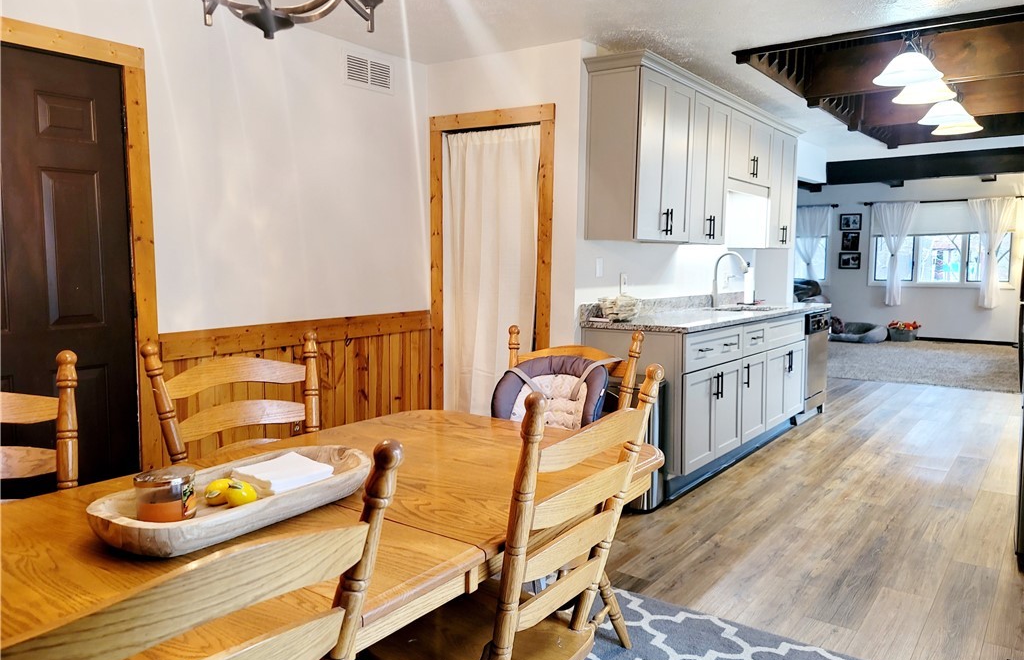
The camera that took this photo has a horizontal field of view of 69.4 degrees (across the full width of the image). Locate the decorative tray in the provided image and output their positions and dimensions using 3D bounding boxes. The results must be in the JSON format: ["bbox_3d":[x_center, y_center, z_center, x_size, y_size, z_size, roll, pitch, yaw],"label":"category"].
[{"bbox_3d":[-0.537,0.337,1.504,0.250,0.075,0.610,5,7,34],"label":"decorative tray"}]

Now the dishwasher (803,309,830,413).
[{"bbox_3d":[2.171,0.274,6.092,0.620,0.860,0.610,5,7,37],"label":"dishwasher"}]

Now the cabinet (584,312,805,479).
[{"bbox_3d":[1.306,0.325,4.966,0.654,0.800,2.229,5,7,37],"label":"cabinet"}]

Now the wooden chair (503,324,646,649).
[{"bbox_3d":[0.095,0.534,2.381,0.490,1.030,0.560,4,6,27],"label":"wooden chair"}]

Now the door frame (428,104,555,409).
[{"bbox_3d":[-0.140,-0.256,4.619,0.965,2.156,0.100,5,7,37],"label":"door frame"}]

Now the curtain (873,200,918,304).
[{"bbox_3d":[6.112,-1.209,11.798,0.632,1.634,0.120,5,7,37],"label":"curtain"}]

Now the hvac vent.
[{"bbox_3d":[-0.825,-1.503,4.346,0.025,0.185,0.388,5,7,37],"label":"hvac vent"}]

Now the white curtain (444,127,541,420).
[{"bbox_3d":[-0.118,-0.213,4.631,0.749,2.010,0.080,5,7,37],"label":"white curtain"}]

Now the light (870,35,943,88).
[{"bbox_3d":[2.174,-1.502,4.054,0.340,0.255,0.340,5,7,37],"label":"light"}]

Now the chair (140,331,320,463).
[{"bbox_3d":[-0.617,0.563,2.005,0.550,1.030,0.490,6,8,43],"label":"chair"}]

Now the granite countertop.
[{"bbox_3d":[1.487,-0.131,5.127,0.689,0.125,2.828,5,7,37],"label":"granite countertop"}]

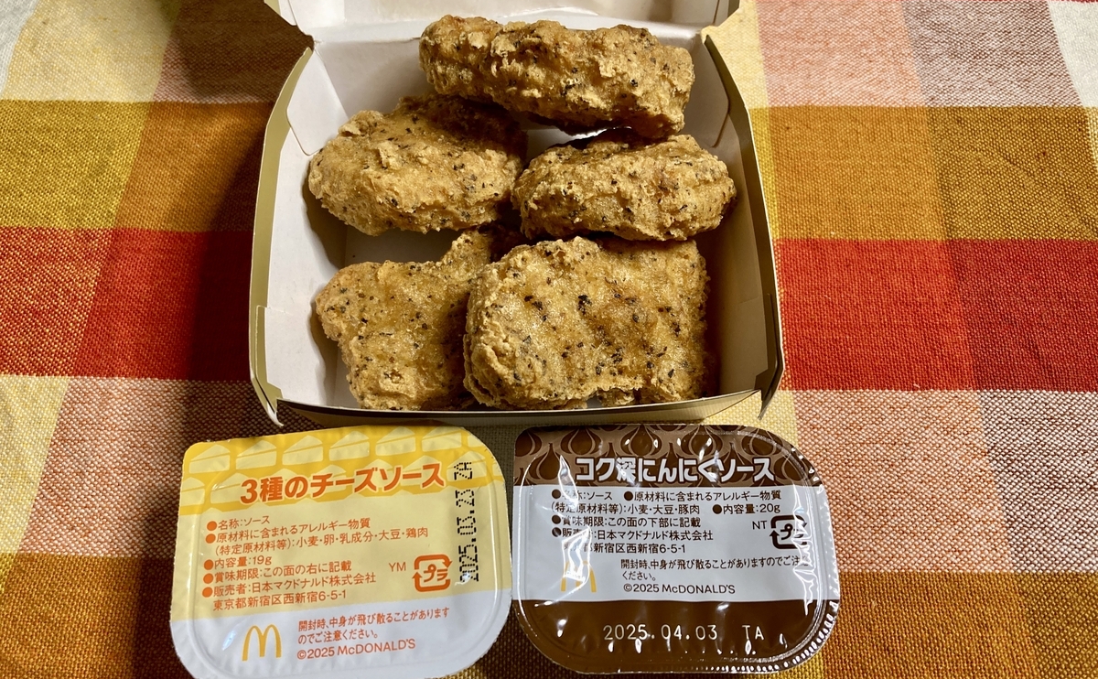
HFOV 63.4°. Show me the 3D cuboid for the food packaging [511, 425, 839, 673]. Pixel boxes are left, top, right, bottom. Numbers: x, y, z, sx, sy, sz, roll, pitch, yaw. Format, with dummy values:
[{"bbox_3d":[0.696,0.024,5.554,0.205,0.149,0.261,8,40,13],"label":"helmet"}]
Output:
[{"bbox_3d":[0.024,0.042,0.175,0.060,0.018,0.047,0,64,1],"label":"food packaging"}]

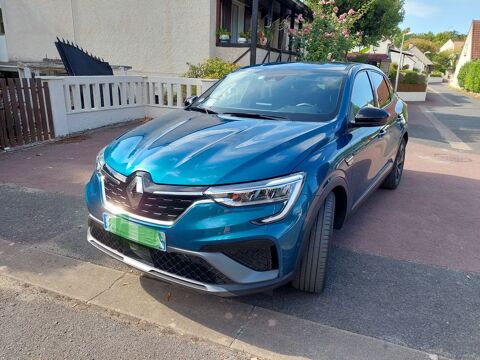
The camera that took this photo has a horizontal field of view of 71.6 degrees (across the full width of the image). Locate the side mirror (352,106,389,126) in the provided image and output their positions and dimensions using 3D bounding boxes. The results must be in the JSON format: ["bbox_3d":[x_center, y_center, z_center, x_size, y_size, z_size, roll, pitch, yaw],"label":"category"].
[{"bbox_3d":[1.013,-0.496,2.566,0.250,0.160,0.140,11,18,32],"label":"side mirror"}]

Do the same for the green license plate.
[{"bbox_3d":[-0.613,0.293,1.903,0.520,0.110,0.020,11,18,32],"label":"green license plate"}]

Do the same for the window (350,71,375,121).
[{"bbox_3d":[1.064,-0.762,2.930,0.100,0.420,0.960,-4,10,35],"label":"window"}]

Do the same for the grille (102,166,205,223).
[{"bbox_3d":[-0.569,0.073,1.907,0.860,0.250,0.130,11,18,32],"label":"grille"}]

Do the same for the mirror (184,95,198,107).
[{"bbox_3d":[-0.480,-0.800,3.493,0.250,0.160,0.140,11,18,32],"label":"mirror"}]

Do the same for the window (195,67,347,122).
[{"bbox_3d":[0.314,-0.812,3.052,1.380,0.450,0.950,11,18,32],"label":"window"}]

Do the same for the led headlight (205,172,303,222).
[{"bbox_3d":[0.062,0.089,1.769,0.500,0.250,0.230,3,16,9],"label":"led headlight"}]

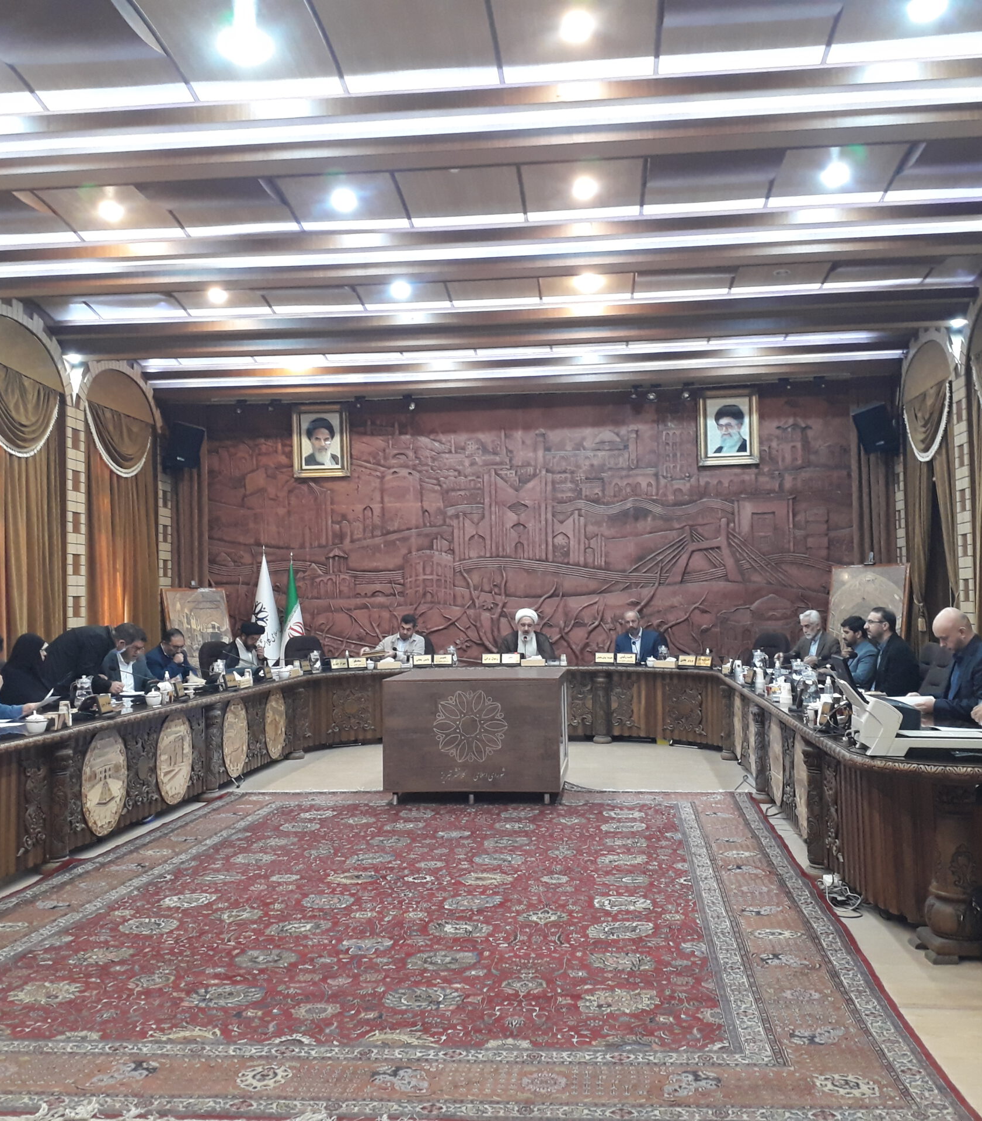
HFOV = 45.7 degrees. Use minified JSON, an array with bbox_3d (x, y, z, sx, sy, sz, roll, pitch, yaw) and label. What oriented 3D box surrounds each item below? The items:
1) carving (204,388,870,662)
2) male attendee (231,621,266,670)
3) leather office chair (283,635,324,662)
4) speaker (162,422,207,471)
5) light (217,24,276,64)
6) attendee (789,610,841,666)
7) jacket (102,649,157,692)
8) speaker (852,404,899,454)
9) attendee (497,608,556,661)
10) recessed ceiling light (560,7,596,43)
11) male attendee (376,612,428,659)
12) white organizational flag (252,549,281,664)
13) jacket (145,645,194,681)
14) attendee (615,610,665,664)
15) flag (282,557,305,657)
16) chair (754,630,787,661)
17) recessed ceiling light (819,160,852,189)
[{"bbox_3d":[0.382,-0.295,14.206,8.045,3.480,0.180,-1,-2,6],"label":"carving"},{"bbox_3d":[-2.585,1.296,12.099,0.700,1.270,0.580,-3,-3,36],"label":"male attendee"},{"bbox_3d":[-2.028,1.385,12.842,0.630,1.120,0.650,0,-2,-19],"label":"leather office chair"},{"bbox_3d":[-3.646,-1.342,13.889,0.420,0.580,0.380,1,10,-33],"label":"speaker"},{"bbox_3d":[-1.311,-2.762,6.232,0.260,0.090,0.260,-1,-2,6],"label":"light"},{"bbox_3d":[3.152,1.146,11.261,0.720,1.330,0.540,1,-3,-41],"label":"attendee"},{"bbox_3d":[-2.867,1.037,9.234,0.520,0.660,0.400,0,-3,-29],"label":"jacket"},{"bbox_3d":[4.420,-1.509,13.391,0.400,0.530,0.340,-15,3,38],"label":"speaker"},{"bbox_3d":[0.382,1.228,12.681,0.620,1.380,0.680,-1,-3,5],"label":"attendee"},{"bbox_3d":[0.451,-2.776,6.046,0.170,0.060,0.170,-1,-2,6],"label":"recessed ceiling light"},{"bbox_3d":[-0.979,1.294,12.783,0.580,1.340,0.780,-2,-2,12],"label":"male attendee"},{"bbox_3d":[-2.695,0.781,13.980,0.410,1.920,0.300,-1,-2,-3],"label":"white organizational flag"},{"bbox_3d":[-2.855,1.038,10.348,0.400,0.600,0.500,-3,-3,33],"label":"jacket"},{"bbox_3d":[1.607,1.222,12.562,0.540,1.340,0.660,-2,-3,14],"label":"attendee"},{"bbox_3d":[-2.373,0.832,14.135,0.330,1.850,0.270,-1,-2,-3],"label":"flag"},{"bbox_3d":[2.951,1.319,12.275,0.620,1.090,0.680,-2,-3,23],"label":"chair"},{"bbox_3d":[2.333,-2.615,7.912,0.170,0.060,0.170,-1,-3,5],"label":"recessed ceiling light"}]

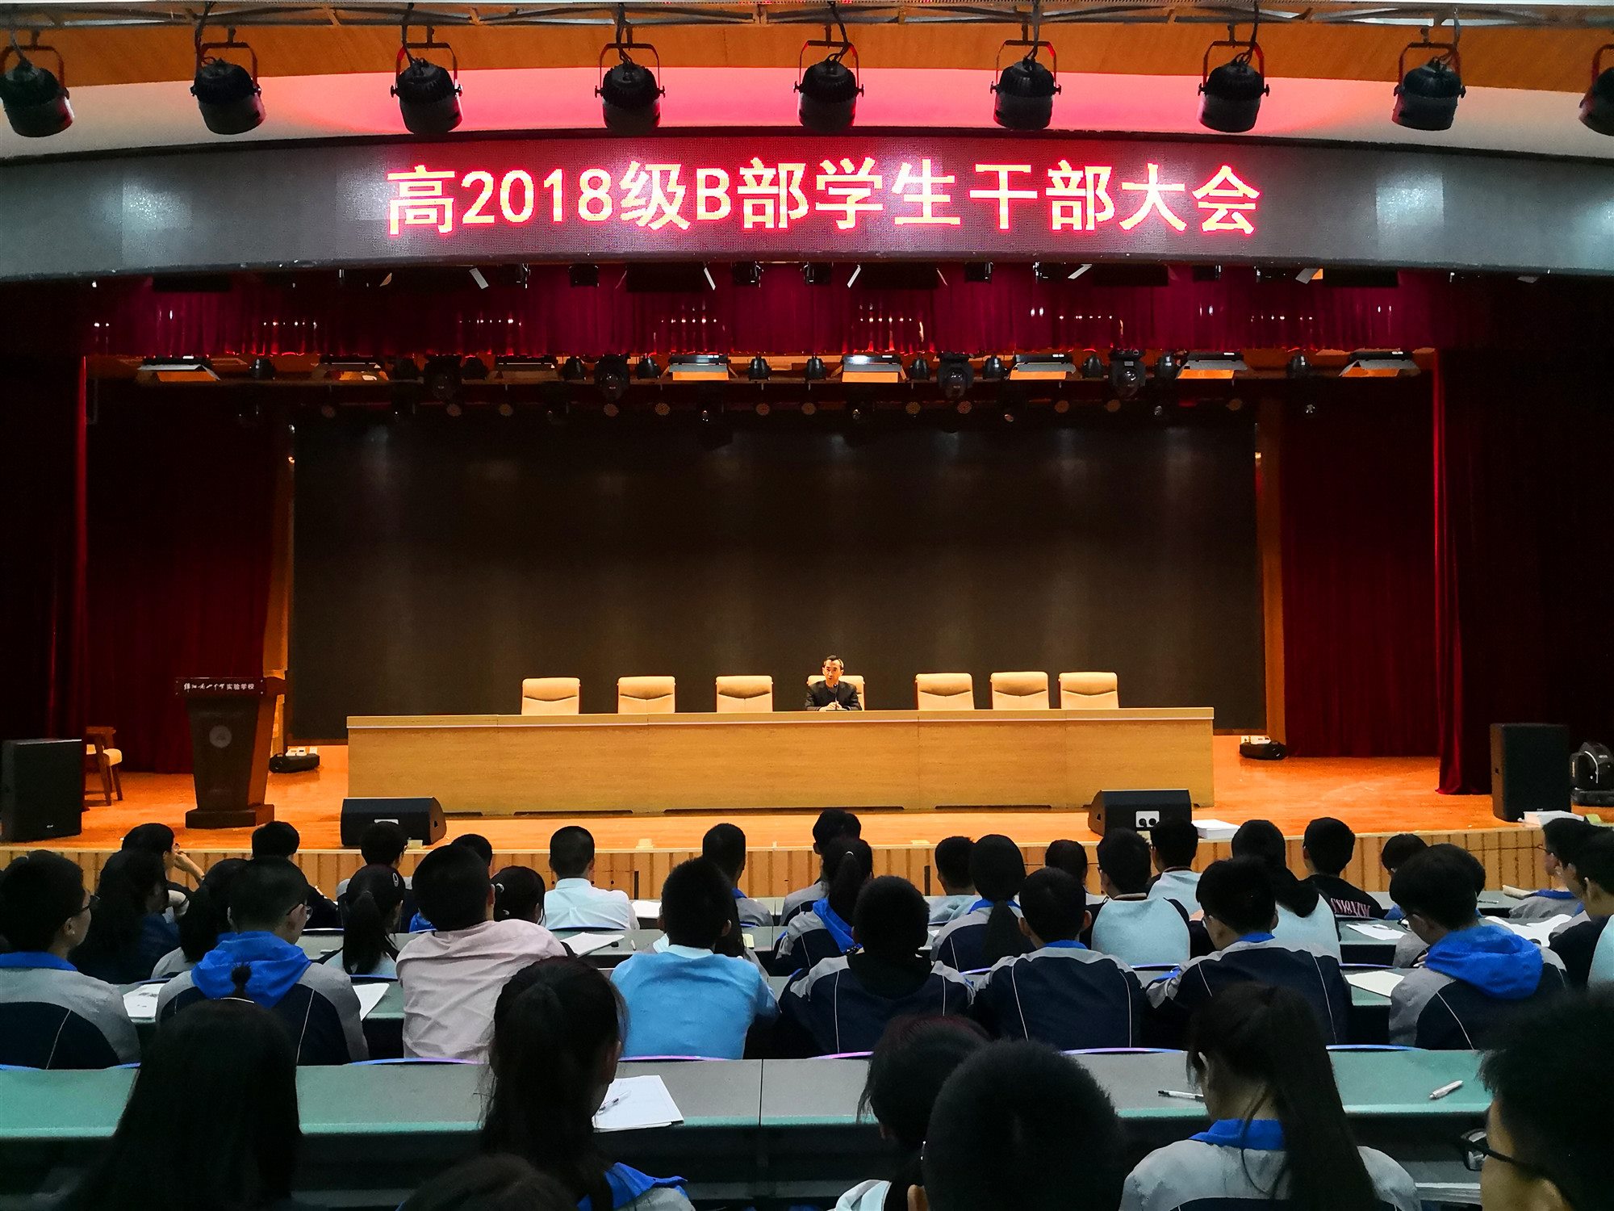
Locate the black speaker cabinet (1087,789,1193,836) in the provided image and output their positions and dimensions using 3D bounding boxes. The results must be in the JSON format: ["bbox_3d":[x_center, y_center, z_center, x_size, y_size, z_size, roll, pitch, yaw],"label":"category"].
[{"bbox_3d":[2.225,1.351,8.476,0.600,0.330,0.480,-1,-3,-1],"label":"black speaker cabinet"}]

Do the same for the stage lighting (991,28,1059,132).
[{"bbox_3d":[0.927,-2.232,5.350,0.285,0.405,0.280,0,-2,-2],"label":"stage lighting"}]

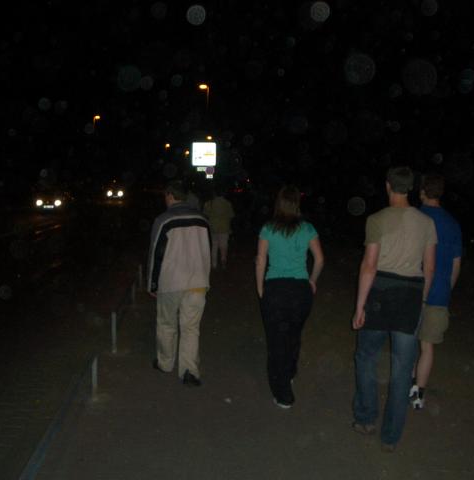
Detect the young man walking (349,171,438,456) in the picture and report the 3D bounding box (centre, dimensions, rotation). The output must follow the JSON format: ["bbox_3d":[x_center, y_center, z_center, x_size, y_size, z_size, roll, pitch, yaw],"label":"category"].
[{"bbox_3d":[1.030,0.433,4.230,0.530,1.804,0.470,0,5,-5],"label":"young man walking"}]

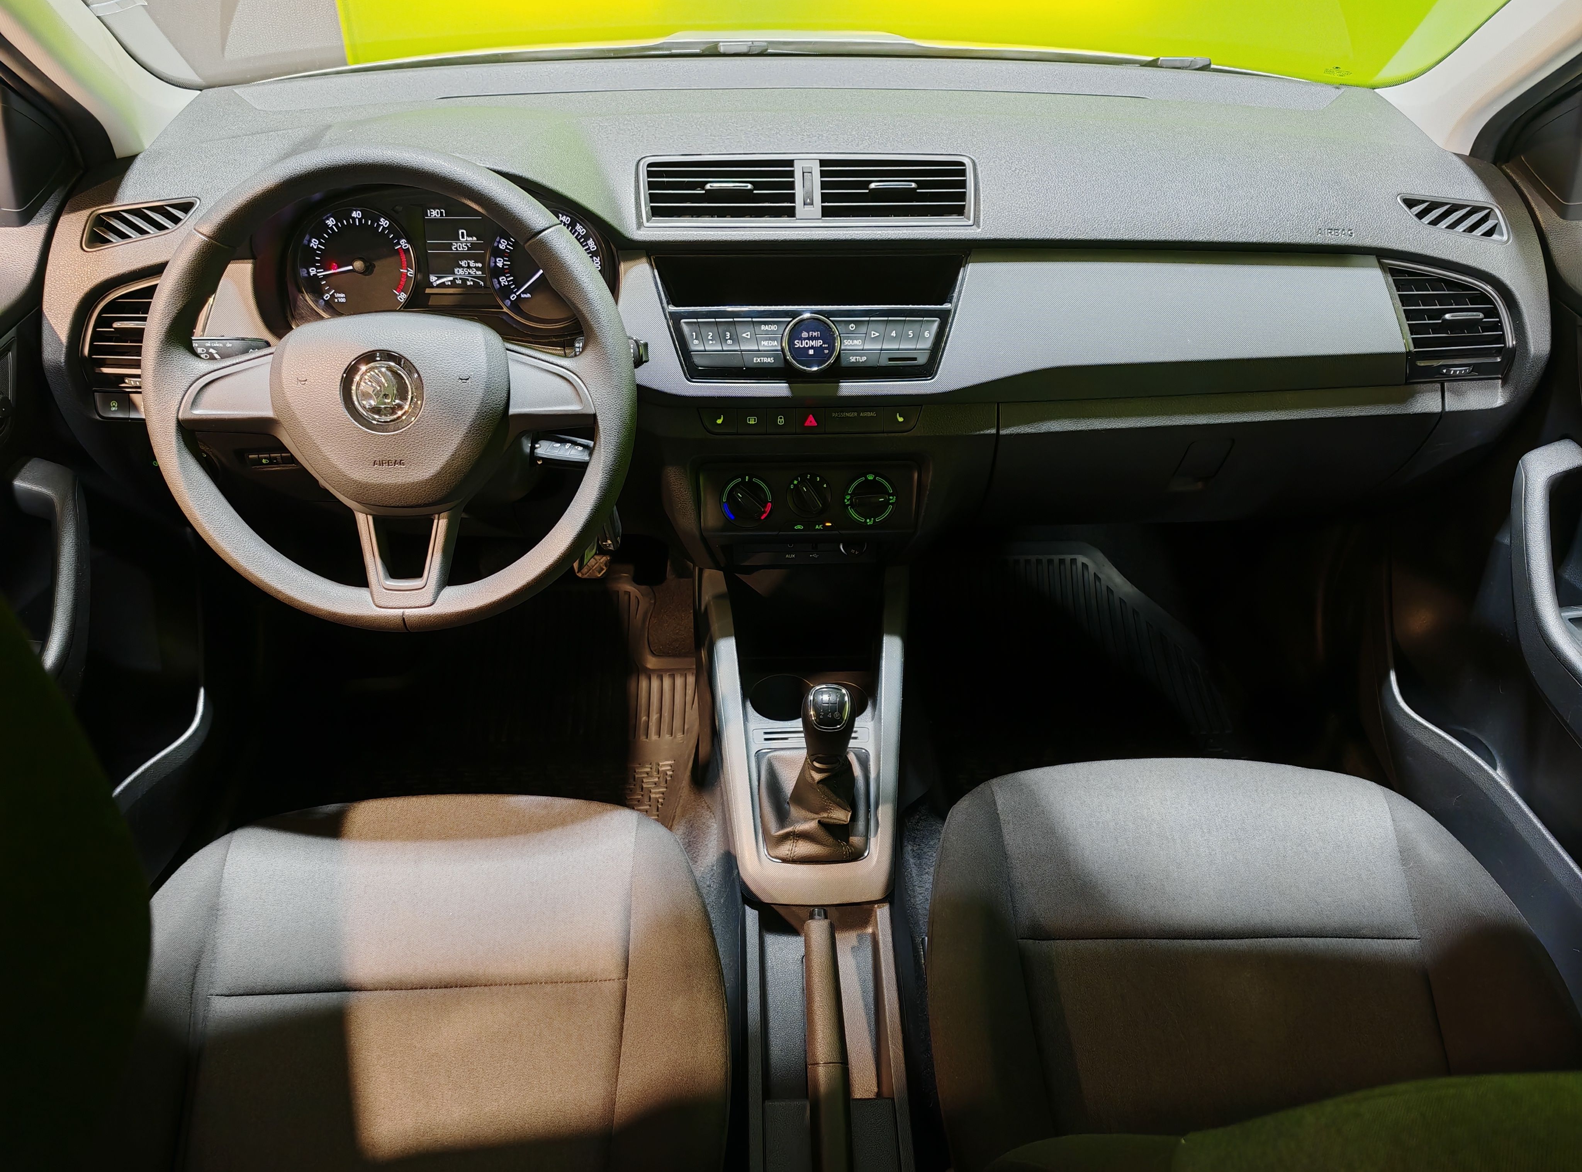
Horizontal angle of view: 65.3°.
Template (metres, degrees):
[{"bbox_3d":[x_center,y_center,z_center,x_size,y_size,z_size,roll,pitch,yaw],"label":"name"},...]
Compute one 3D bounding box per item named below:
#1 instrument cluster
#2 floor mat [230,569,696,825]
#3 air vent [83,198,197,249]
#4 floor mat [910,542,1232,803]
[{"bbox_3d":[-0.322,-0.301,1.170,0.308,0.142,0.070,0,10,-1],"label":"instrument cluster"},{"bbox_3d":[-0.380,0.191,1.522,0.510,0.100,0.620,0,34,-1],"label":"floor mat"},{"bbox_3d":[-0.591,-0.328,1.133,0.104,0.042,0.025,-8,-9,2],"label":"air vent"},{"bbox_3d":[0.390,0.158,1.557,0.460,0.100,0.620,0,34,-1],"label":"floor mat"}]

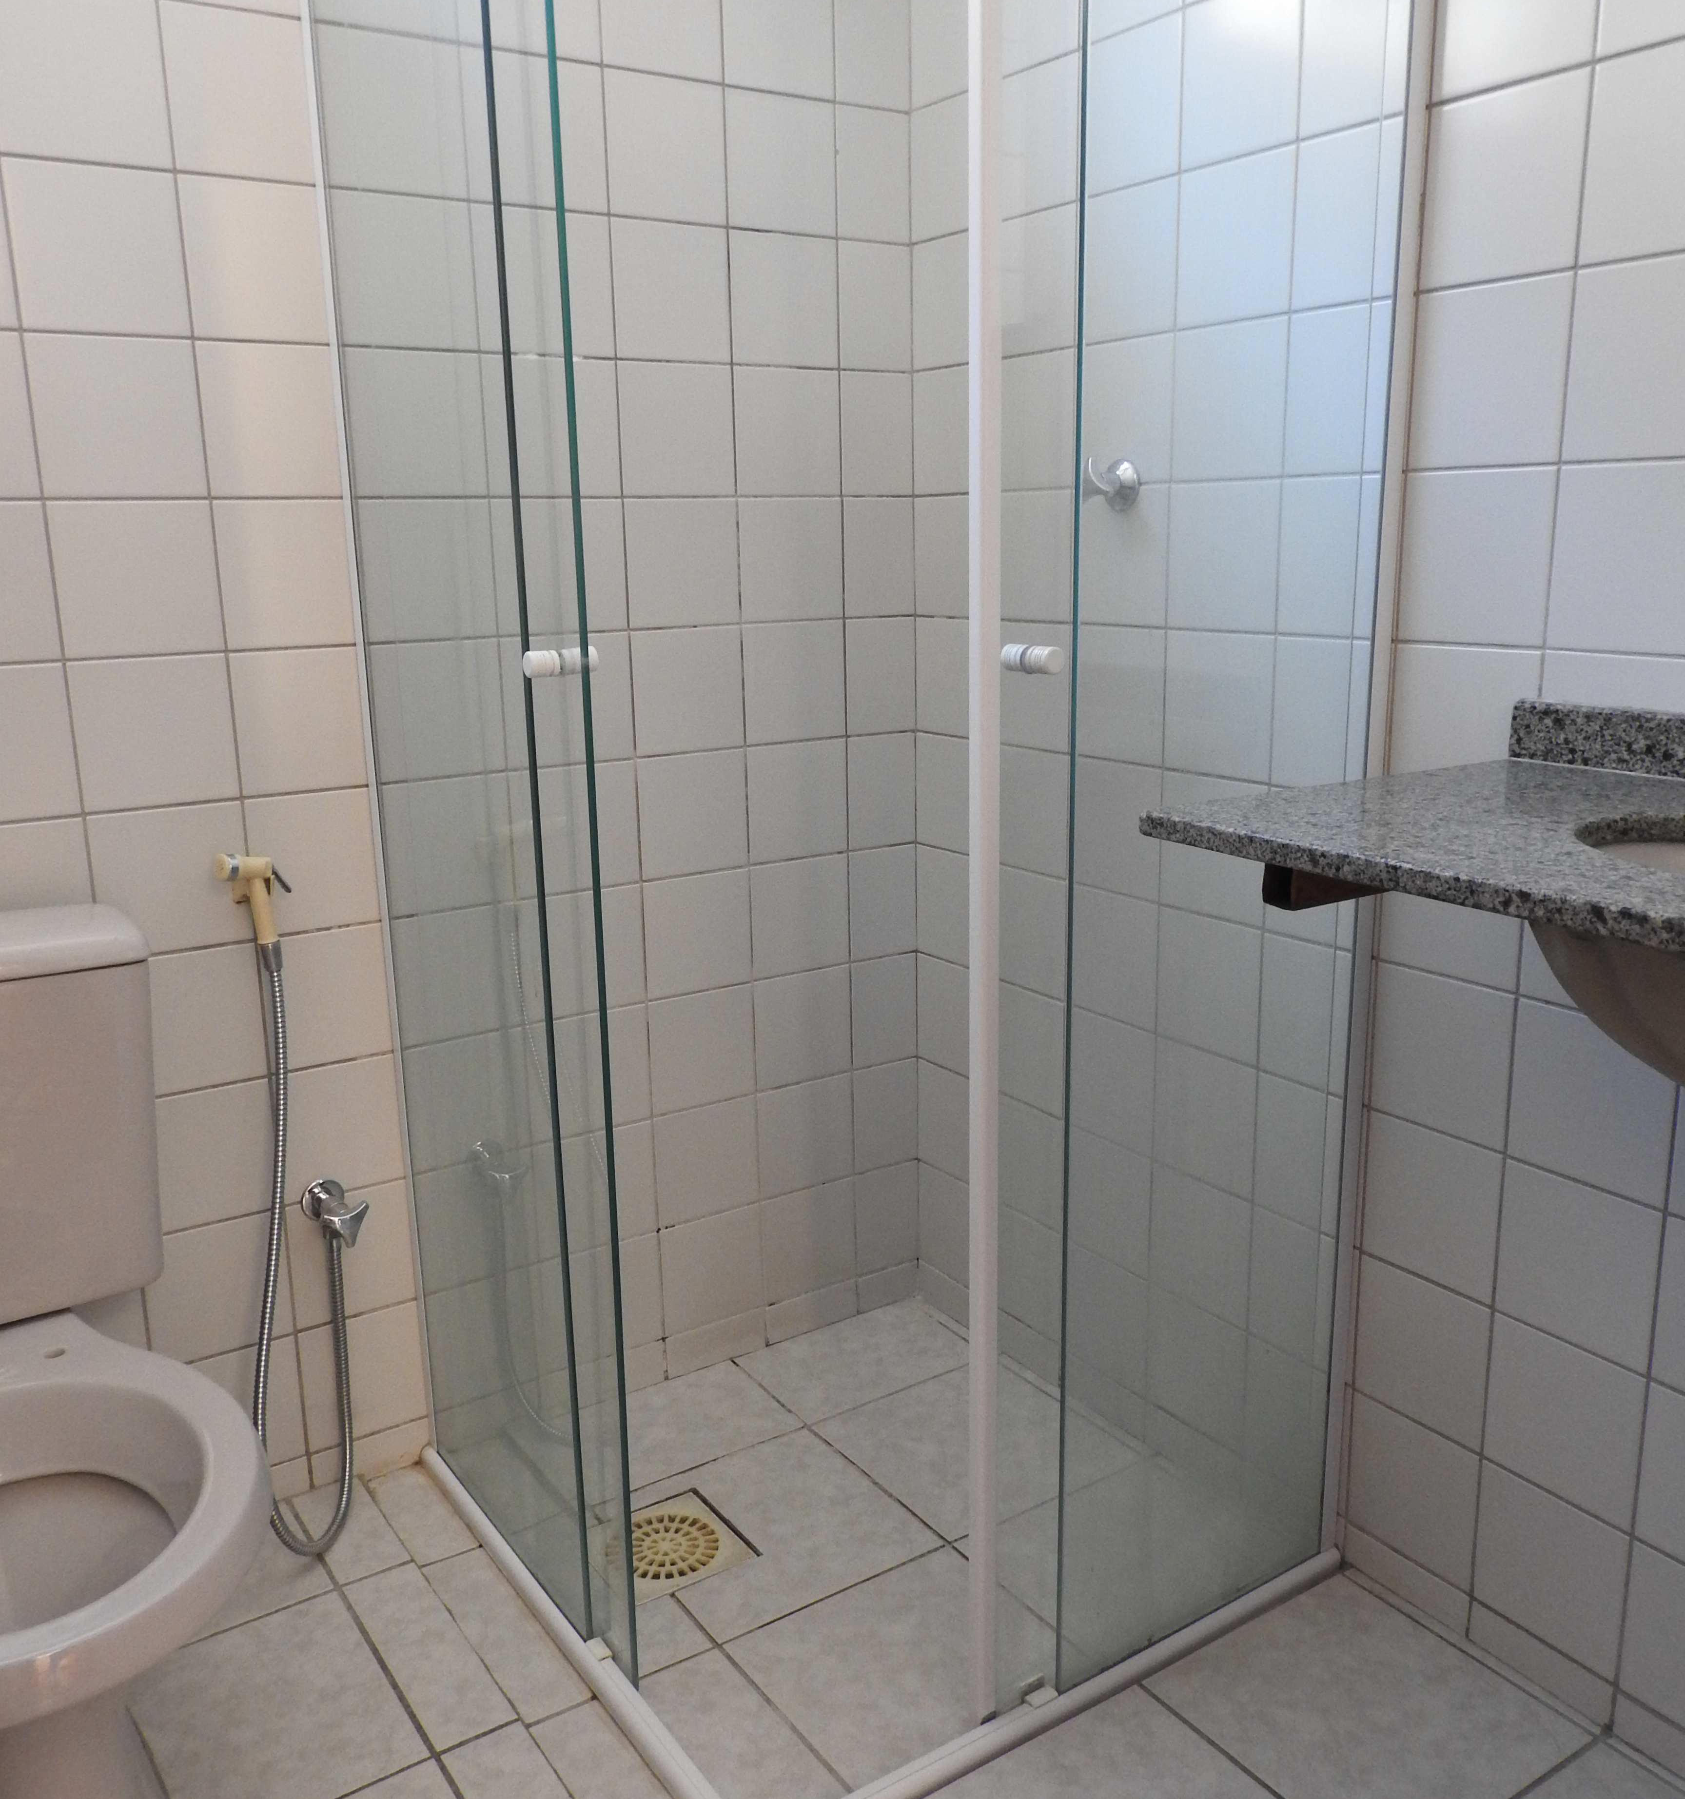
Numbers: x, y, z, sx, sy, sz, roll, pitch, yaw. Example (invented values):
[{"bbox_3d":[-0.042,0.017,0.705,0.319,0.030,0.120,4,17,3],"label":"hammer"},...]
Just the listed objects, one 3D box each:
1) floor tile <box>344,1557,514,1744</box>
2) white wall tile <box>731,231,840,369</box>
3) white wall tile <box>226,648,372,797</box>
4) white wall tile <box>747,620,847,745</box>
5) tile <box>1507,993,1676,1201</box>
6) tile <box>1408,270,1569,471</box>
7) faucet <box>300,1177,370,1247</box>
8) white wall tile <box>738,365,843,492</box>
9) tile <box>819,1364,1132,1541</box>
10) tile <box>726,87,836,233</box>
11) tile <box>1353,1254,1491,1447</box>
[{"bbox_3d":[-0.429,0.770,1.603,0.081,0.010,0.290,-10,16,-32],"label":"floor tile"},{"bbox_3d":[-0.074,-0.749,1.952,0.154,0.156,0.010,-9,15,-32],"label":"white wall tile"},{"bbox_3d":[-0.592,-0.198,1.725,0.154,0.156,0.010,-9,15,-32],"label":"white wall tile"},{"bbox_3d":[-0.063,-0.282,2.038,0.153,0.154,0.009,-9,15,-32],"label":"white wall tile"},{"bbox_3d":[0.668,0.178,1.385,0.010,0.154,0.152,-10,16,-32],"label":"tile"},{"bbox_3d":[0.570,-0.461,1.369,0.009,0.154,0.151,-9,15,-32],"label":"tile"},{"bbox_3d":[-0.572,0.355,1.759,0.057,0.058,0.080,-9,15,-32],"label":"faucet"},{"bbox_3d":[-0.069,-0.588,1.968,0.153,0.154,0.010,-9,15,-32],"label":"white wall tile"},{"bbox_3d":[0.172,0.695,1.989,0.307,0.010,0.297,-9,15,-32],"label":"tile"},{"bbox_3d":[-0.075,-0.894,1.896,0.153,0.154,0.009,-9,15,-32],"label":"tile"},{"bbox_3d":[0.590,0.457,1.581,0.010,0.154,0.152,-10,16,-32],"label":"tile"}]

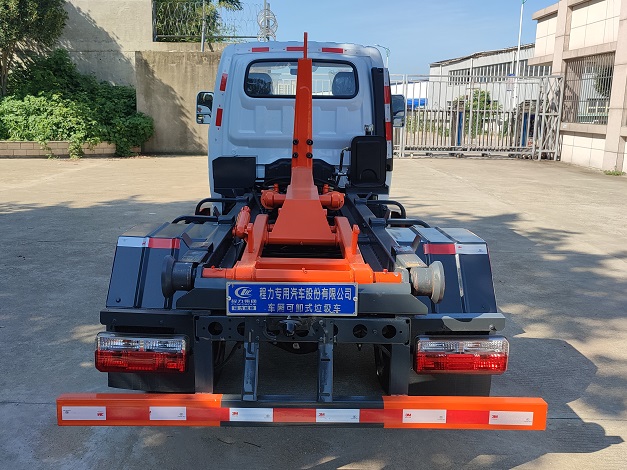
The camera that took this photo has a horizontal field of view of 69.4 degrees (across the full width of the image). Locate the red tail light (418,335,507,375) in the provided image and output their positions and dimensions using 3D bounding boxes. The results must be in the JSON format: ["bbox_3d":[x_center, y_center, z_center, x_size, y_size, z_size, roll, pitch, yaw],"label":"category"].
[{"bbox_3d":[0.576,0.463,1.770,0.335,0.140,0.075,1,11,-1],"label":"red tail light"}]

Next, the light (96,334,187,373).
[{"bbox_3d":[-0.661,0.449,1.760,0.335,0.140,0.075,1,11,-1],"label":"light"}]

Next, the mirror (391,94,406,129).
[{"bbox_3d":[0.871,-1.298,4.750,0.190,0.330,0.110,1,11,-1],"label":"mirror"}]

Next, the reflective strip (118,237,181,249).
[{"bbox_3d":[-0.799,0.036,2.190,0.305,0.050,0.012,1,-24,-1],"label":"reflective strip"}]

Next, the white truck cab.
[{"bbox_3d":[-0.108,-1.022,4.705,1.850,1.592,1.550,1,11,-1],"label":"white truck cab"}]

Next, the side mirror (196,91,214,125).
[{"bbox_3d":[-1.121,-1.321,4.720,0.190,0.330,0.110,1,11,-1],"label":"side mirror"}]

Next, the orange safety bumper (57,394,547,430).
[{"bbox_3d":[-0.033,0.616,1.583,1.675,0.100,0.050,1,11,-1],"label":"orange safety bumper"}]

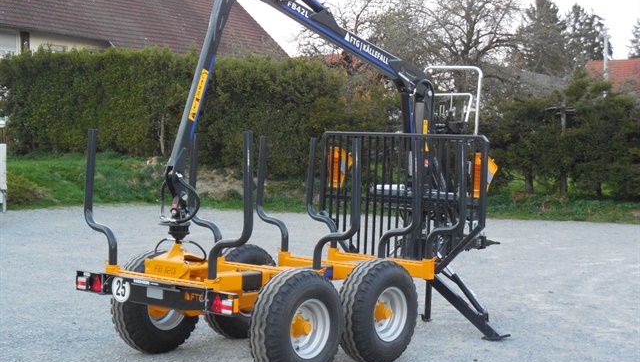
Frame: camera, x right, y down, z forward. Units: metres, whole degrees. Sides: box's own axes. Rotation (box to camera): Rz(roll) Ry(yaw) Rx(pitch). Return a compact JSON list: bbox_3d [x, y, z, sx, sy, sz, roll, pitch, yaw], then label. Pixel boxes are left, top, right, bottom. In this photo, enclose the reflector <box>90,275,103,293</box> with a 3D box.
[{"bbox_3d":[-1.796,0.833,9.895,0.140,0.136,0.035,4,4,39],"label":"reflector"}]

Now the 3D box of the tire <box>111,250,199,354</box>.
[{"bbox_3d":[-1.405,1.058,10.590,0.310,0.900,0.900,4,4,39],"label":"tire"}]

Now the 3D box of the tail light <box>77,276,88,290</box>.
[{"bbox_3d":[-1.857,0.798,9.489,0.104,0.104,0.045,4,4,41],"label":"tail light"}]

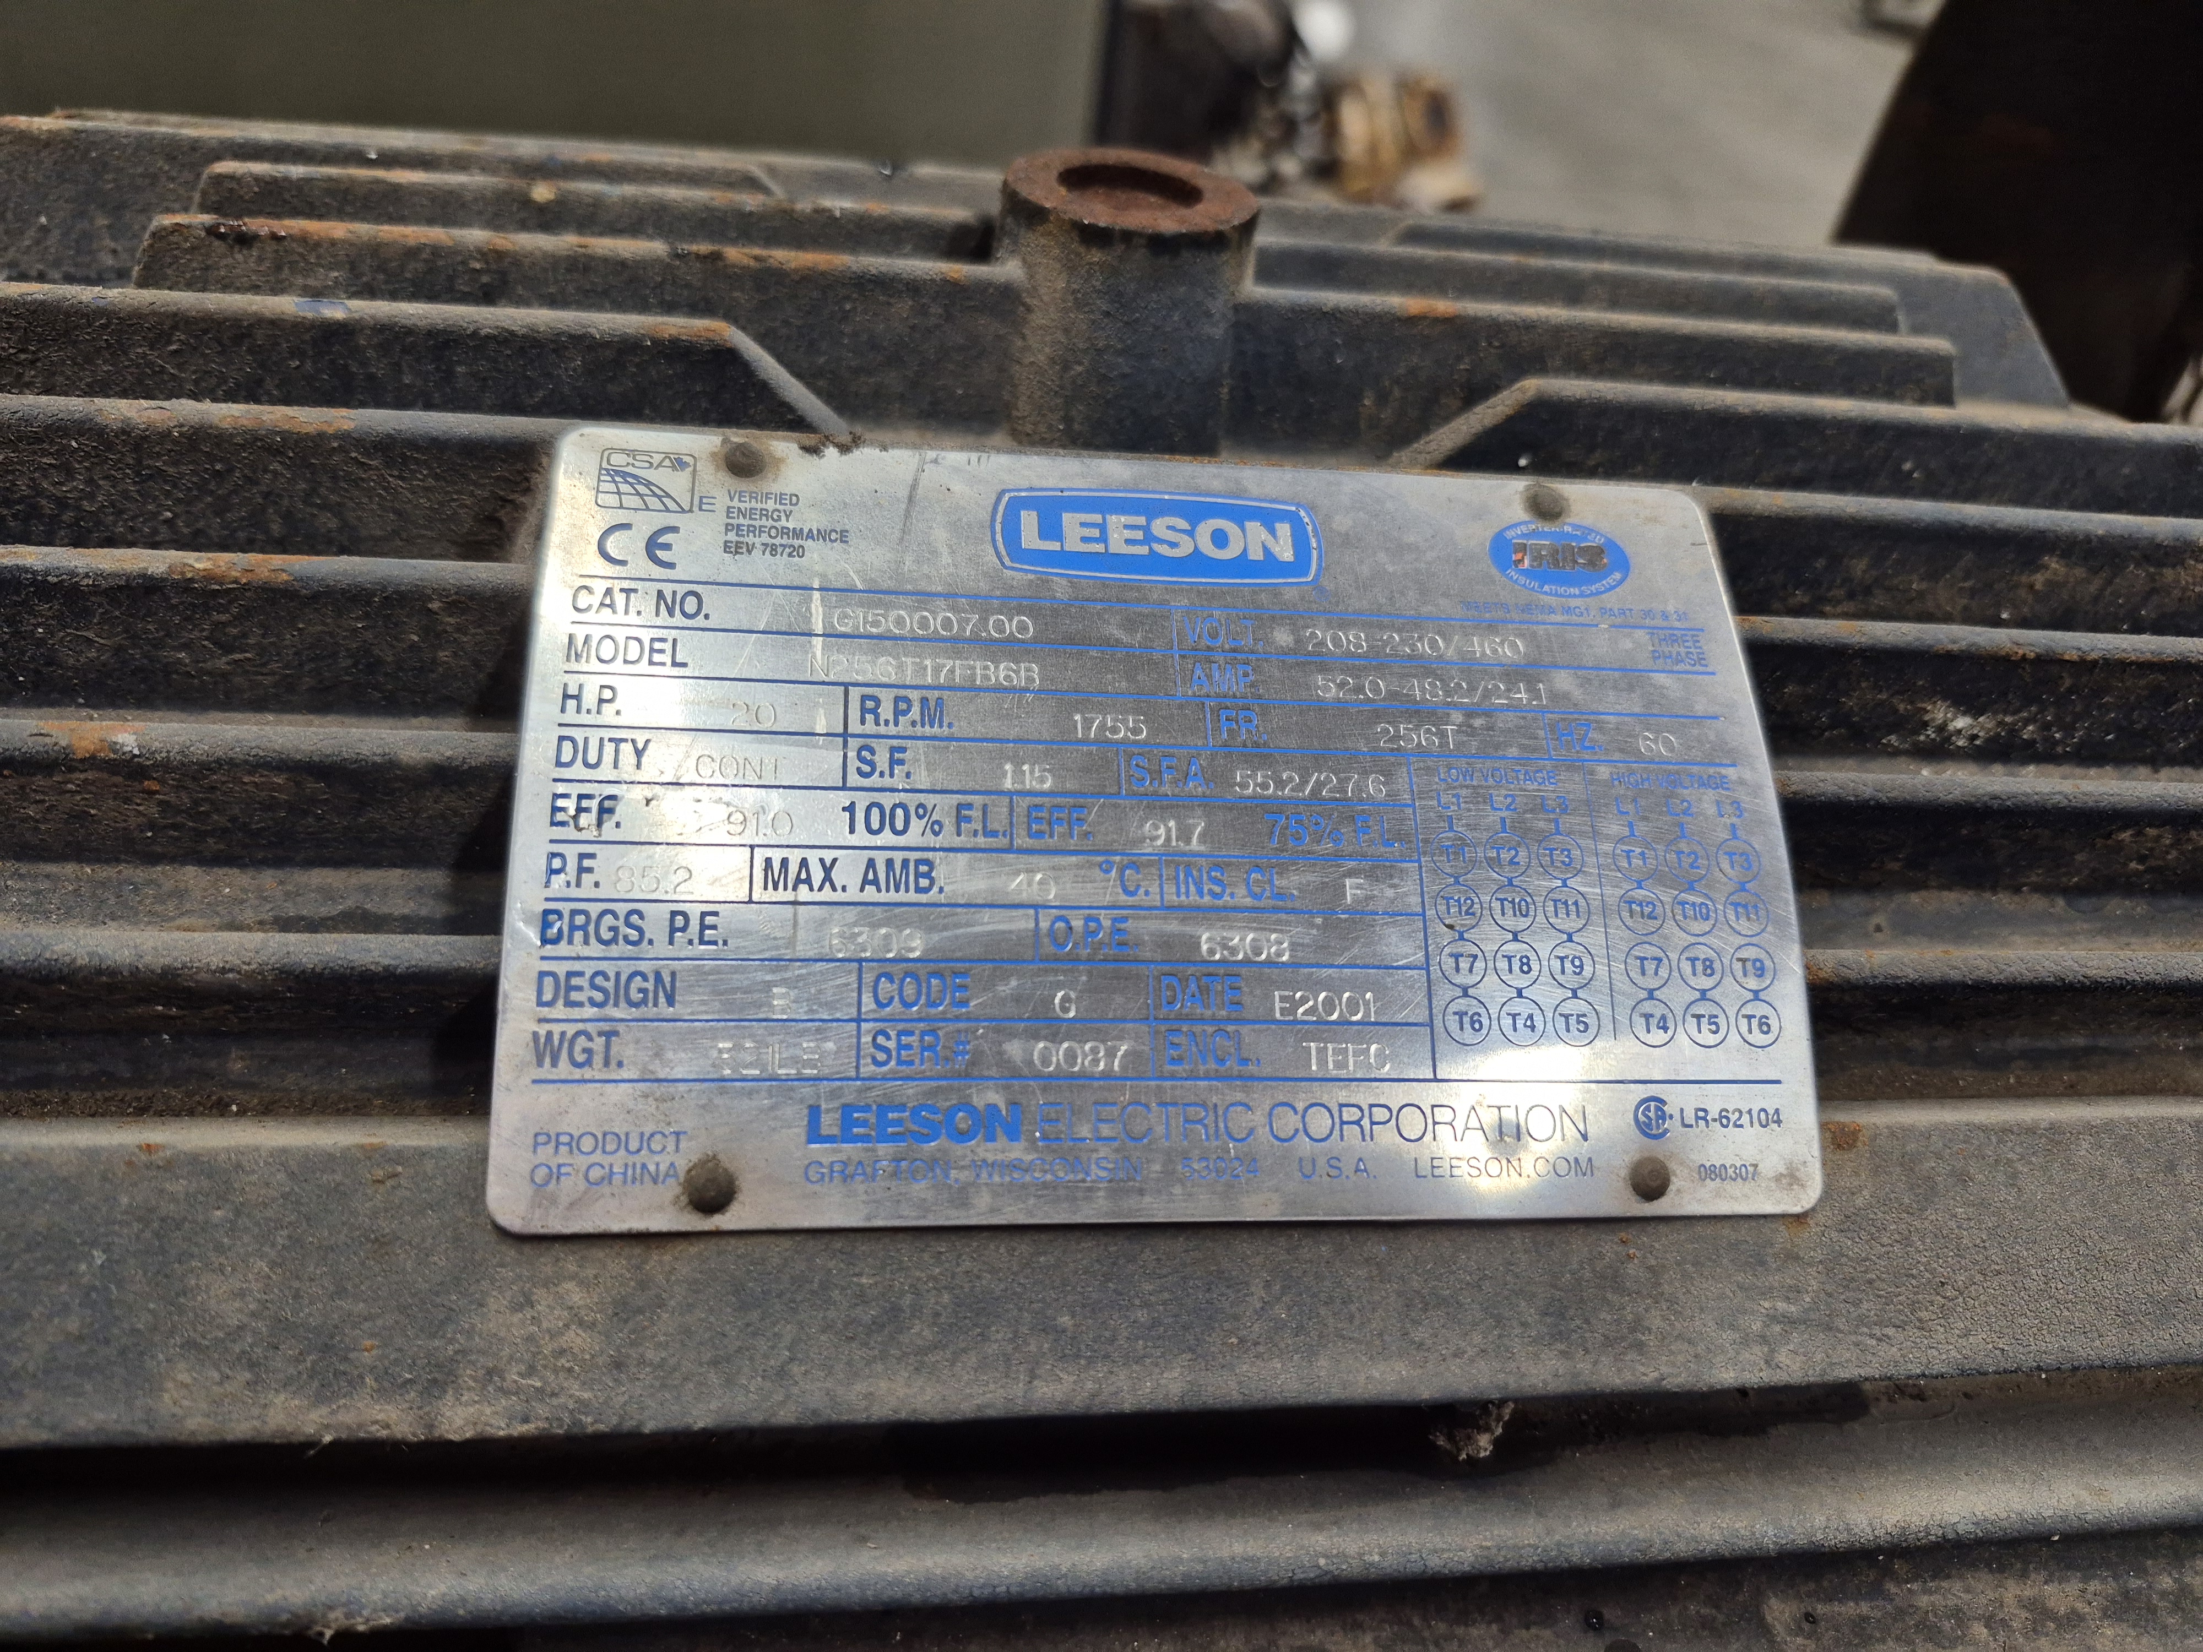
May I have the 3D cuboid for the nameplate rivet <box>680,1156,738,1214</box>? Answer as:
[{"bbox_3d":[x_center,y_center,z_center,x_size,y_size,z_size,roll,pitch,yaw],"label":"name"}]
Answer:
[{"bbox_3d":[-0.034,0.032,0.129,0.004,0.002,0.004,1,83,-8],"label":"nameplate rivet"}]

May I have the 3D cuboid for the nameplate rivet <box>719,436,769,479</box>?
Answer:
[{"bbox_3d":[-0.037,-0.039,0.154,0.004,0.002,0.004,1,57,-8],"label":"nameplate rivet"}]

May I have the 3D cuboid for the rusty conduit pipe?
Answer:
[{"bbox_3d":[0.002,-0.068,0.194,0.032,0.032,0.032,2,40,-8],"label":"rusty conduit pipe"}]

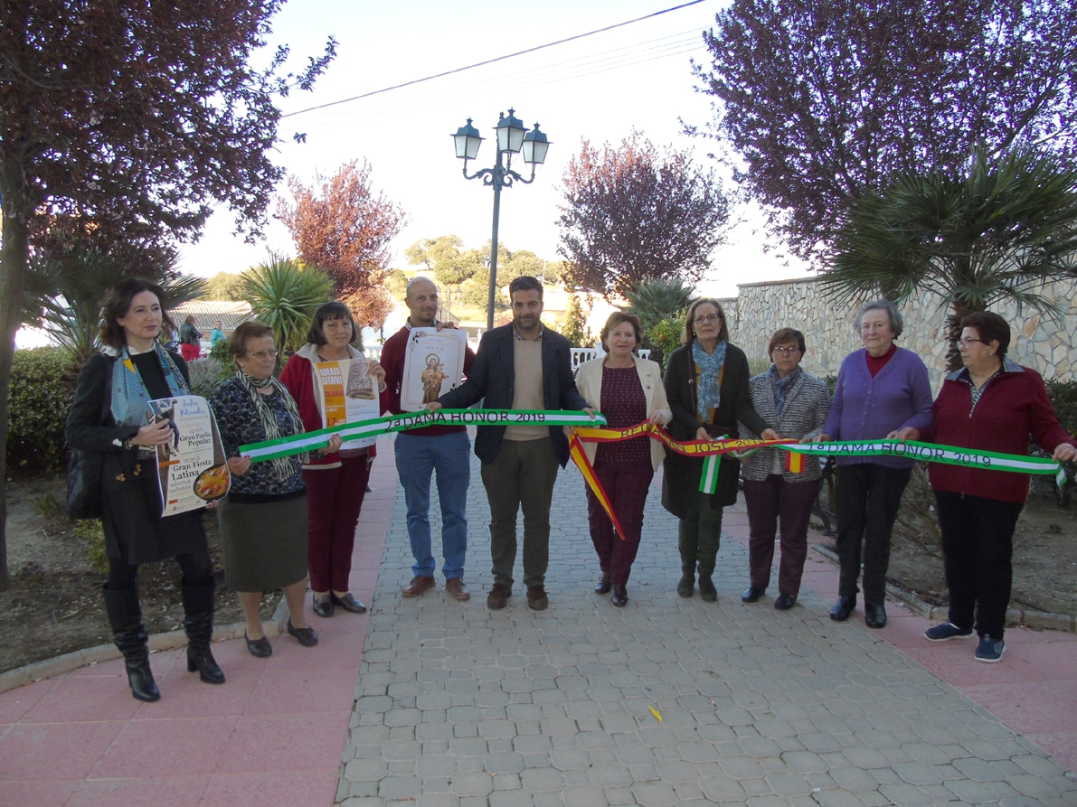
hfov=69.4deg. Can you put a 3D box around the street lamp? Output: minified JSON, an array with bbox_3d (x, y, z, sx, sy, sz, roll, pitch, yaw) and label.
[{"bbox_3d":[-0.678,-2.140,12.314,1.500,4.760,1.300,1,6,-8],"label":"street lamp"}]

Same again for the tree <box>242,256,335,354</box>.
[{"bbox_3d":[-2.954,-0.629,9.172,1.130,2.250,1.130,1,6,-8],"label":"tree"}]

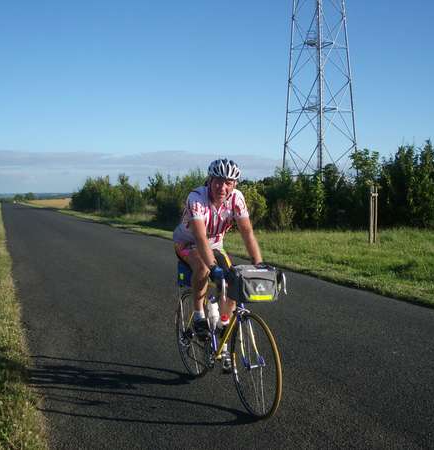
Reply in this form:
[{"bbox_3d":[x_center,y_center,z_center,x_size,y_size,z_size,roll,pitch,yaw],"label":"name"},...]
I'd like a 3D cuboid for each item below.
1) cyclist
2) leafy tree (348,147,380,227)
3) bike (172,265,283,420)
[{"bbox_3d":[0.030,0.305,4.382,0.520,1.500,0.870,-1,3,-26],"label":"cyclist"},{"bbox_3d":[4.513,-0.892,18.634,1.050,2.928,1.050,0,3,0],"label":"leafy tree"},{"bbox_3d":[0.032,0.735,4.399,0.470,1.000,1.690,-1,3,-26],"label":"bike"}]

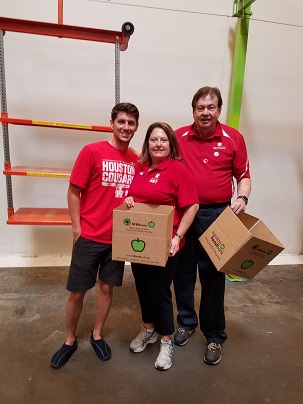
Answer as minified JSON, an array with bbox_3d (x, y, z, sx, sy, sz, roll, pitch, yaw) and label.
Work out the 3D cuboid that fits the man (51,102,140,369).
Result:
[{"bbox_3d":[-0.320,0.225,2.021,0.580,1.740,0.420,0,12,-13],"label":"man"}]

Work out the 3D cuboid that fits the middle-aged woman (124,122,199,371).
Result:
[{"bbox_3d":[0.077,0.303,2.023,0.470,1.620,0.410,6,12,19],"label":"middle-aged woman"}]

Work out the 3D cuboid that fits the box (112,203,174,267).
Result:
[{"bbox_3d":[-0.038,0.176,1.745,0.295,0.279,0.250,5,11,12],"label":"box"}]

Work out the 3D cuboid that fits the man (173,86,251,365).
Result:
[{"bbox_3d":[0.377,0.185,2.094,0.550,1.850,0.390,5,12,13],"label":"man"}]

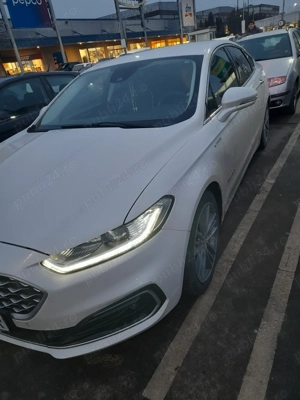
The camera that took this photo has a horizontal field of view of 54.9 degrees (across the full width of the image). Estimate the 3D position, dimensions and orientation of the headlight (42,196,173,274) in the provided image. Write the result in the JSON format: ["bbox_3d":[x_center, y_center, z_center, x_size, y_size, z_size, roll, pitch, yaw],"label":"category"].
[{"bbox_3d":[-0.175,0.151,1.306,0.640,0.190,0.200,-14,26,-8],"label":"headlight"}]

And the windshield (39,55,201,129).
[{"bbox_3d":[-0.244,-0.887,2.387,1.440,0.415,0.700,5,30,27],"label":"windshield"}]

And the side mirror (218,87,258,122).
[{"bbox_3d":[0.633,-0.678,2.032,0.250,0.200,0.200,5,30,27],"label":"side mirror"}]

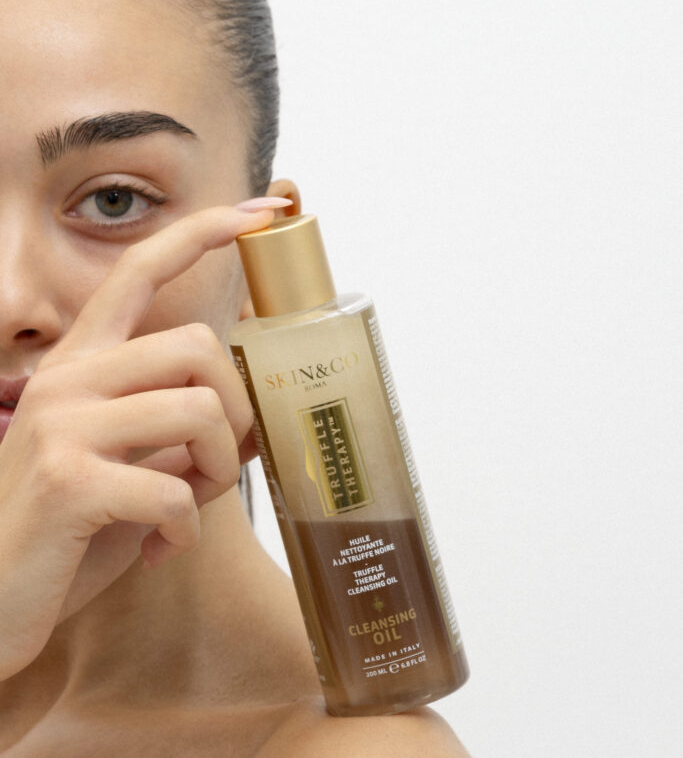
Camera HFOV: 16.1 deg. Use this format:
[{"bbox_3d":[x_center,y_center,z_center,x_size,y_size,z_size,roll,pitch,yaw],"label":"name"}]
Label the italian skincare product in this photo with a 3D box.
[{"bbox_3d":[-0.001,0.027,0.767,0.048,0.156,0.046,-15,11,-1],"label":"italian skincare product"}]

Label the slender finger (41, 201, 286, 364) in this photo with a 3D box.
[{"bbox_3d":[-0.054,-0.030,0.738,0.088,0.026,0.018,-34,11,-16],"label":"slender finger"}]

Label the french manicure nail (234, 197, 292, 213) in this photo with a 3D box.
[{"bbox_3d":[-0.024,-0.054,0.748,0.018,0.005,0.010,-4,16,-10],"label":"french manicure nail"}]

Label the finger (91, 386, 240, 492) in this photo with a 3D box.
[{"bbox_3d":[-0.054,0.018,0.738,0.046,0.030,0.026,-8,9,-16],"label":"finger"}]

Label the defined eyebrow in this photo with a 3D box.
[{"bbox_3d":[-0.071,-0.076,0.762,0.053,0.017,0.010,0,0,-18],"label":"defined eyebrow"}]

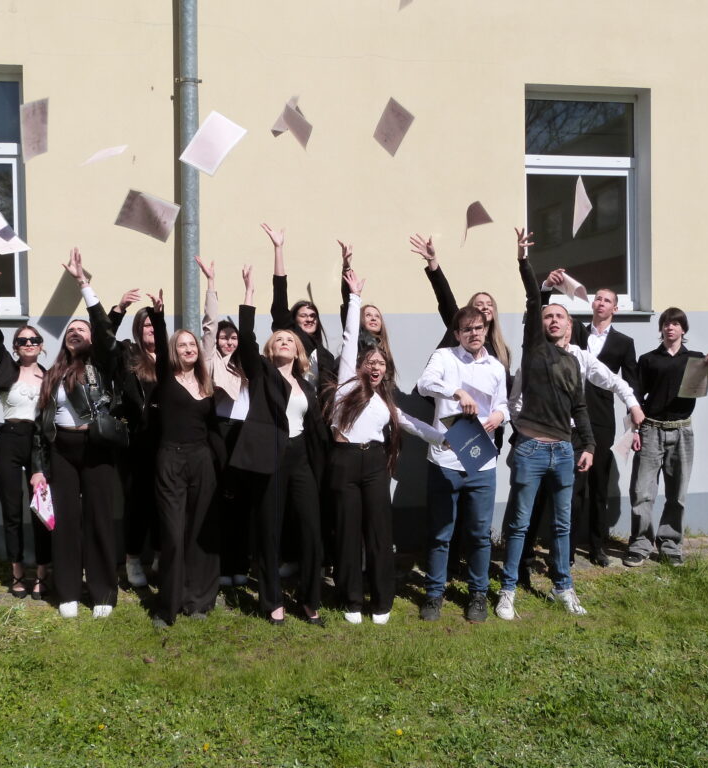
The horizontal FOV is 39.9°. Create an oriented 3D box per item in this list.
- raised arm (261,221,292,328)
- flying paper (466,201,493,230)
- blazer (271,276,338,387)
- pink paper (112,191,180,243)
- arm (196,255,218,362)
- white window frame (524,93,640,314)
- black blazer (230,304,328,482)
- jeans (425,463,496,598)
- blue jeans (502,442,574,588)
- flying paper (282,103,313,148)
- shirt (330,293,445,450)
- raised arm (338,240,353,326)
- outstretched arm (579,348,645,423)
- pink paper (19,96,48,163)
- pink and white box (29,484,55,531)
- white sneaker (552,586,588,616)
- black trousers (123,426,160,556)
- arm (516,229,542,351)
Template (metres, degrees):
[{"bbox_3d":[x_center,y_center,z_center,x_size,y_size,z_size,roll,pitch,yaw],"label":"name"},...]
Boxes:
[{"bbox_3d":[-0.497,-0.687,6.300,0.170,0.710,0.160,-3,3,0],"label":"raised arm"},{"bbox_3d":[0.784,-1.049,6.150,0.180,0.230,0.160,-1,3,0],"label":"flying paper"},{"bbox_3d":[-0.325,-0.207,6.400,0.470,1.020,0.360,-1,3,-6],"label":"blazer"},{"bbox_3d":[-1.084,-0.881,5.130,0.295,0.210,0.025,14,24,-31],"label":"pink paper"},{"bbox_3d":[-0.938,-0.483,6.250,0.150,0.690,0.180,-1,3,0],"label":"arm"},{"bbox_3d":[1.782,-1.441,7.814,1.050,1.730,0.110,-1,3,-10],"label":"white window frame"},{"bbox_3d":[-0.437,0.056,5.720,0.550,1.030,0.360,-1,2,-12],"label":"black blazer"},{"bbox_3d":[0.618,0.815,5.660,0.420,0.840,0.290,-1,2,5],"label":"jeans"},{"bbox_3d":[1.075,0.759,5.720,0.400,0.890,0.290,-1,3,-10],"label":"blue jeans"},{"bbox_3d":[-0.358,-1.662,6.300,0.040,0.200,0.280,-17,48,-29],"label":"flying paper"},{"bbox_3d":[0.193,-0.075,5.450,0.630,0.850,0.360,-1,3,-9],"label":"shirt"},{"bbox_3d":[-0.043,-0.636,6.500,0.140,0.660,0.180,-1,3,0],"label":"raised arm"},{"bbox_3d":[1.602,0.015,6.050,0.150,0.570,0.140,-48,-17,20],"label":"outstretched arm"},{"bbox_3d":[-1.667,-1.327,5.100,0.020,0.297,0.210,19,33,14],"label":"pink paper"},{"bbox_3d":[-1.851,0.716,5.800,0.170,0.250,0.030,21,-41,-41],"label":"pink and white box"},{"bbox_3d":[1.257,1.255,5.691,0.105,0.125,0.290,-2,2,-25],"label":"white sneaker"},{"bbox_3d":[-1.354,0.692,6.280,0.340,0.880,0.280,-1,2,-14],"label":"black trousers"},{"bbox_3d":[1.019,-0.550,5.650,0.130,0.710,0.150,-6,5,0],"label":"arm"}]

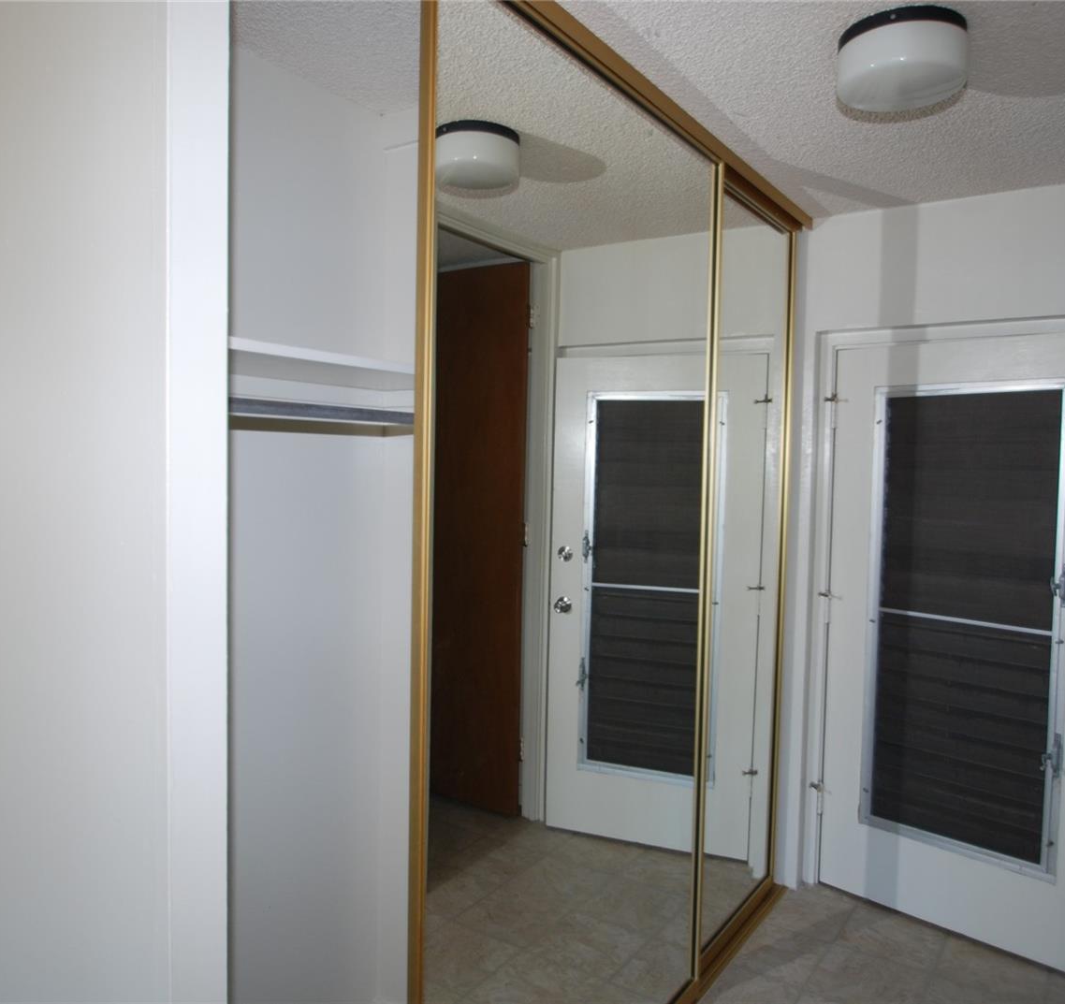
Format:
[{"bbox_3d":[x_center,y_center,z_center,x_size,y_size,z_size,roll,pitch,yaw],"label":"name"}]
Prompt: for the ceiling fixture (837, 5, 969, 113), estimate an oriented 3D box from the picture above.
[{"bbox_3d":[0.797,-0.945,1.705,0.243,0.107,0.243,3,3,36],"label":"ceiling fixture"}]

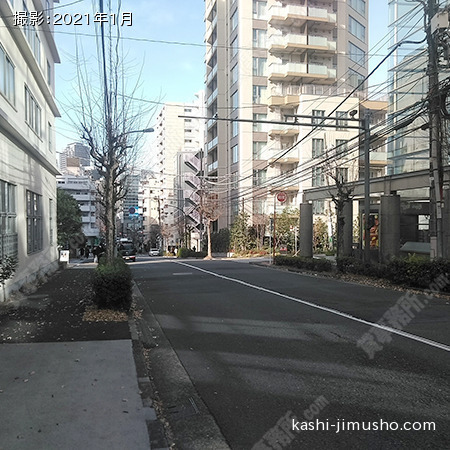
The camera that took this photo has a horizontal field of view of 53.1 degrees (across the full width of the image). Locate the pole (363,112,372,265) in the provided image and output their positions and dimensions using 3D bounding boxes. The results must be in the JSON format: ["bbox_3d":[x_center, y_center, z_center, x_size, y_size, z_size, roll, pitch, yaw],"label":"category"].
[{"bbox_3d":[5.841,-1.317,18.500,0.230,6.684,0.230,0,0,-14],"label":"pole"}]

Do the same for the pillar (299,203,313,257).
[{"bbox_3d":[5.869,0.474,32.300,0.920,4.030,0.920,0,0,-14],"label":"pillar"}]

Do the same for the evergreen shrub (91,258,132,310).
[{"bbox_3d":[-2.534,1.299,10.150,0.900,1.000,1.300,0,0,-14],"label":"evergreen shrub"}]

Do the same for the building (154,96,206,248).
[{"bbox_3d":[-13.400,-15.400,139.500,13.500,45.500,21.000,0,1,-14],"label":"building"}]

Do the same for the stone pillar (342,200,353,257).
[{"bbox_3d":[7.020,0.389,26.300,0.920,3.755,0.920,0,0,-14],"label":"stone pillar"}]

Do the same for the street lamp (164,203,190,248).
[{"bbox_3d":[-6.134,0.545,57.000,2.500,6.781,0.350,0,0,-14],"label":"street lamp"}]

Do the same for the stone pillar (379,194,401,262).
[{"bbox_3d":[7.882,0.340,21.400,0.920,3.501,0.920,0,0,-14],"label":"stone pillar"}]

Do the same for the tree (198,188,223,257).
[{"bbox_3d":[-1.331,-0.119,40.000,2.200,6.241,2.200,0,0,-14],"label":"tree"}]

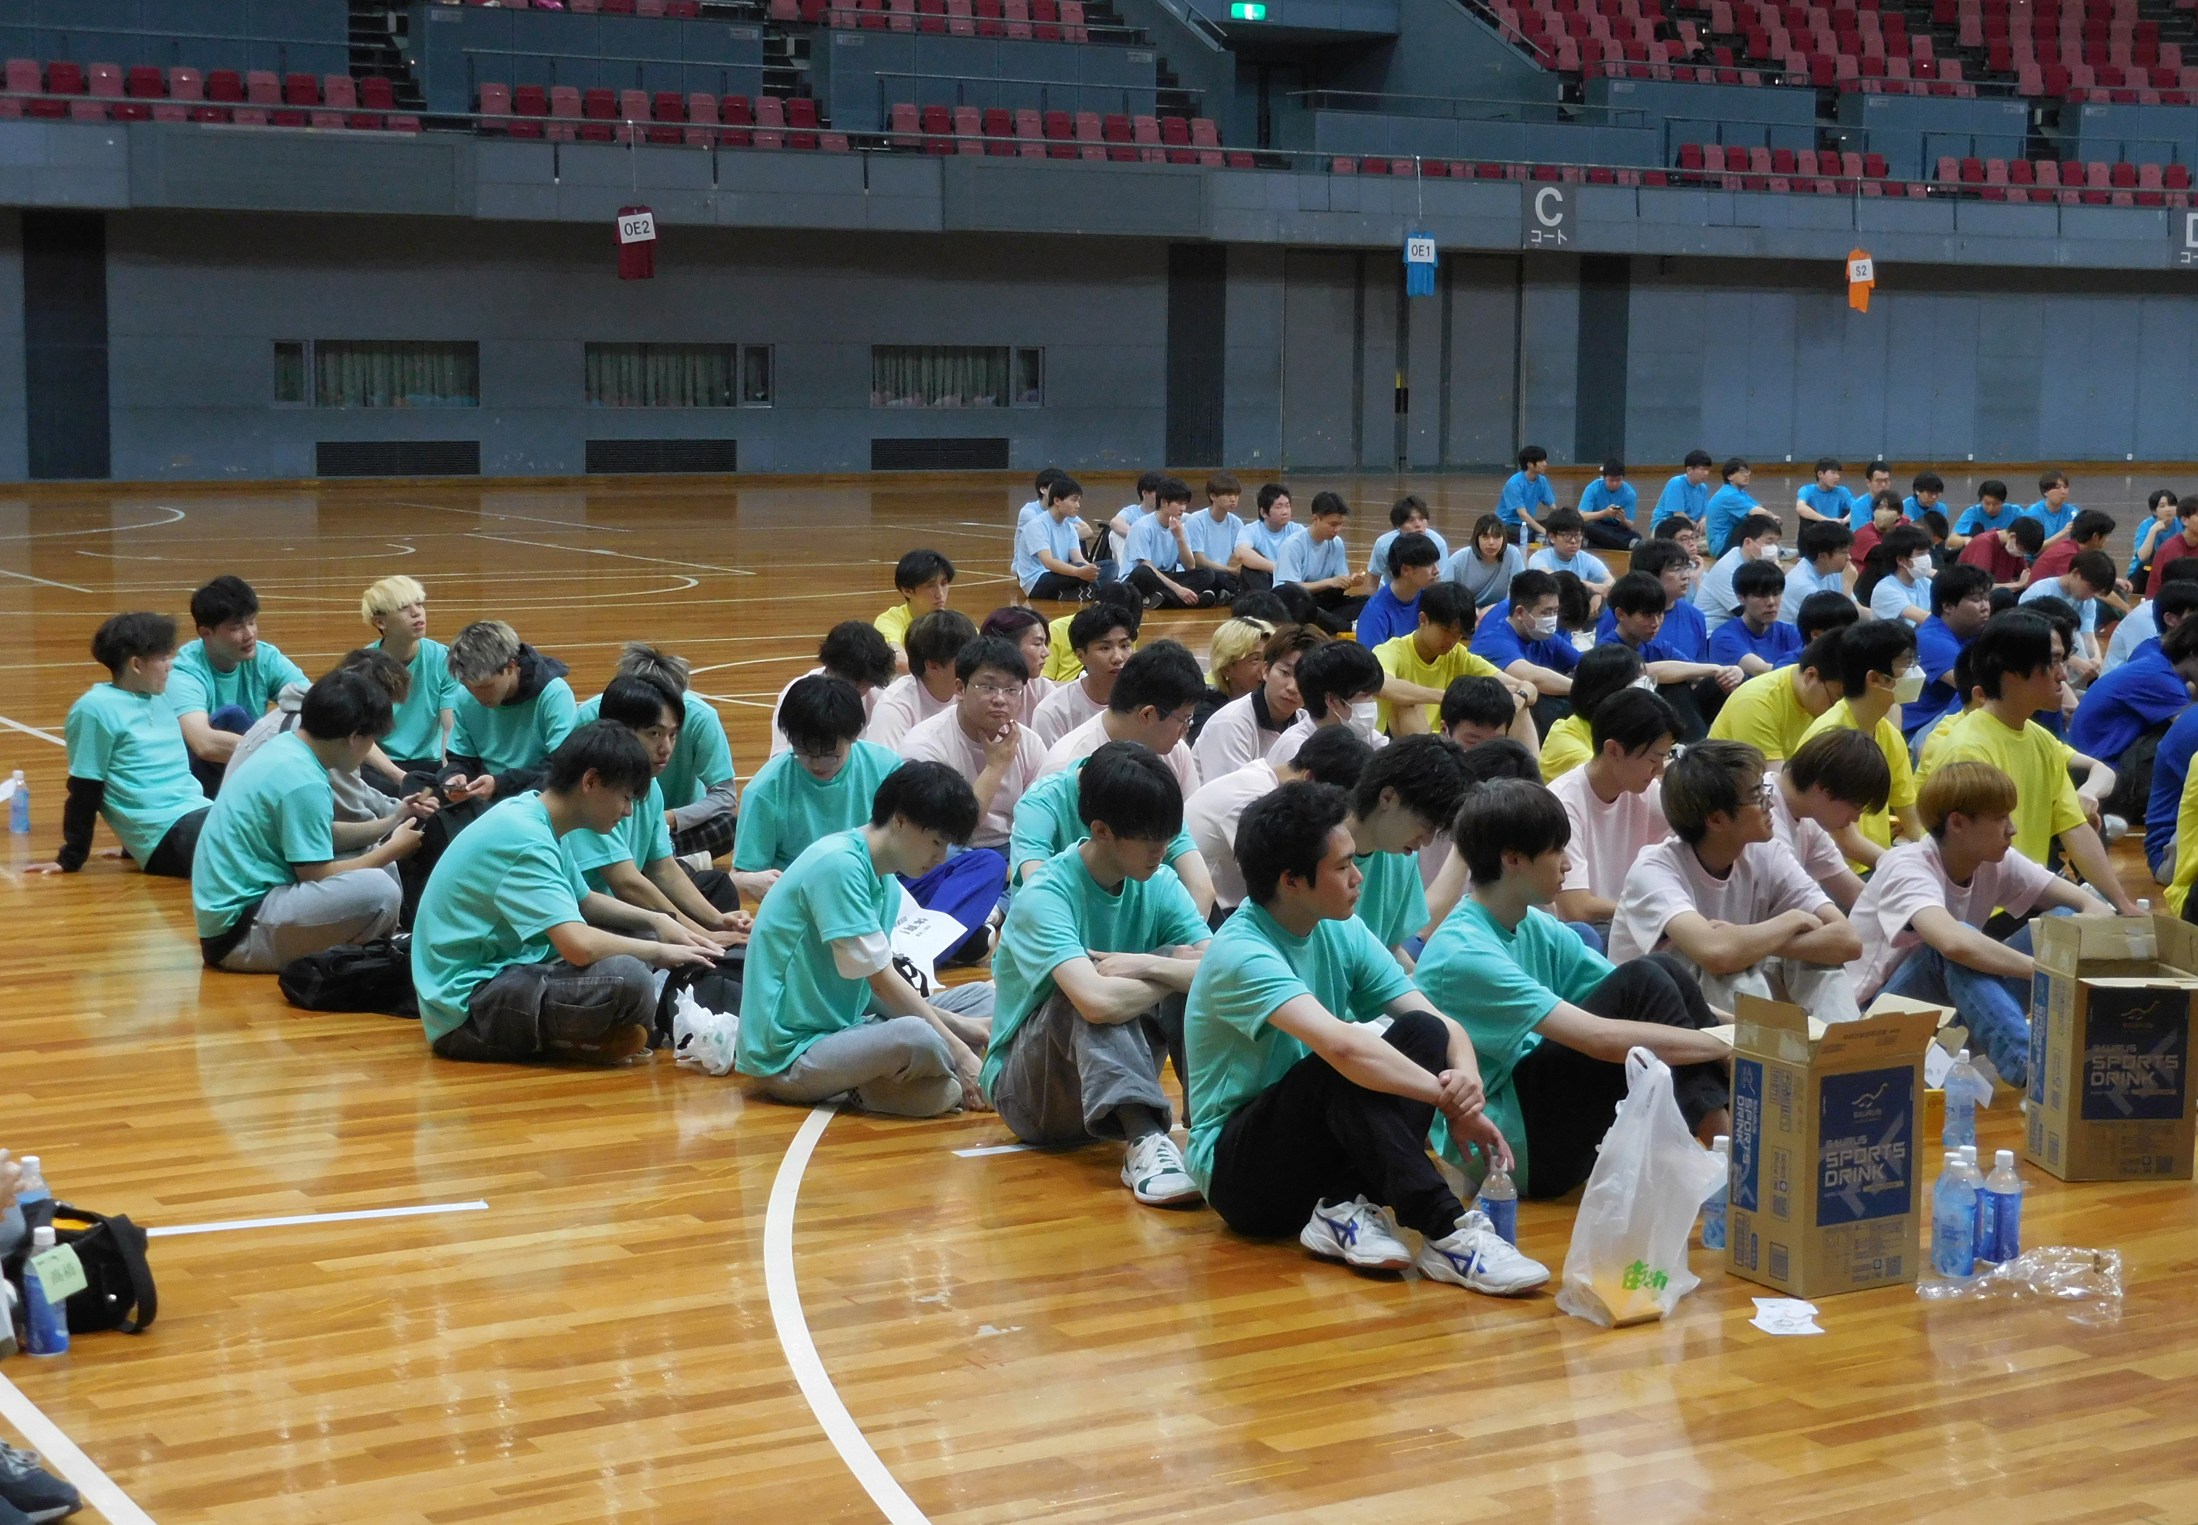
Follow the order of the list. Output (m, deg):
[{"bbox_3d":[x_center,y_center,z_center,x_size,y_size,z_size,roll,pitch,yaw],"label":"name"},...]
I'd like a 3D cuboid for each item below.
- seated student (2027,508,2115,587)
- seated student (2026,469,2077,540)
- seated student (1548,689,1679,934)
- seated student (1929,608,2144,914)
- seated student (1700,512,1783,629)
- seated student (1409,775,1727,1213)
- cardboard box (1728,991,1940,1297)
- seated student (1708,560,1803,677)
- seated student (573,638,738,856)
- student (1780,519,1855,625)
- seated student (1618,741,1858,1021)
[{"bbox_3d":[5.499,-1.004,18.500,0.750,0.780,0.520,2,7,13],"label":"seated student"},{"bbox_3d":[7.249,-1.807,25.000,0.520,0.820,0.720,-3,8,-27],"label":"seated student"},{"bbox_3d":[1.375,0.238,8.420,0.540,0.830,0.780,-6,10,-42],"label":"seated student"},{"bbox_3d":[2.648,0.080,9.093,0.580,0.940,0.750,-6,10,-44],"label":"seated student"},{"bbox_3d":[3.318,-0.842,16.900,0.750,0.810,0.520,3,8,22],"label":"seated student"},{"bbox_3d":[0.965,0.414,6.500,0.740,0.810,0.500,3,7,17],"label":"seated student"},{"bbox_3d":[1.286,0.655,5.747,0.284,0.500,0.226,-4,8,-30],"label":"cardboard box"},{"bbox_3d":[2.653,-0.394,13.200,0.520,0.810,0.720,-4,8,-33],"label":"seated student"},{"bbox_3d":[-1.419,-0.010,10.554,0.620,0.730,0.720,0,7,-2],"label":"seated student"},{"bbox_3d":[3.960,-0.889,17.690,0.780,0.800,0.540,4,8,28],"label":"student"},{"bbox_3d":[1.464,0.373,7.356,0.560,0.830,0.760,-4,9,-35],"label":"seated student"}]

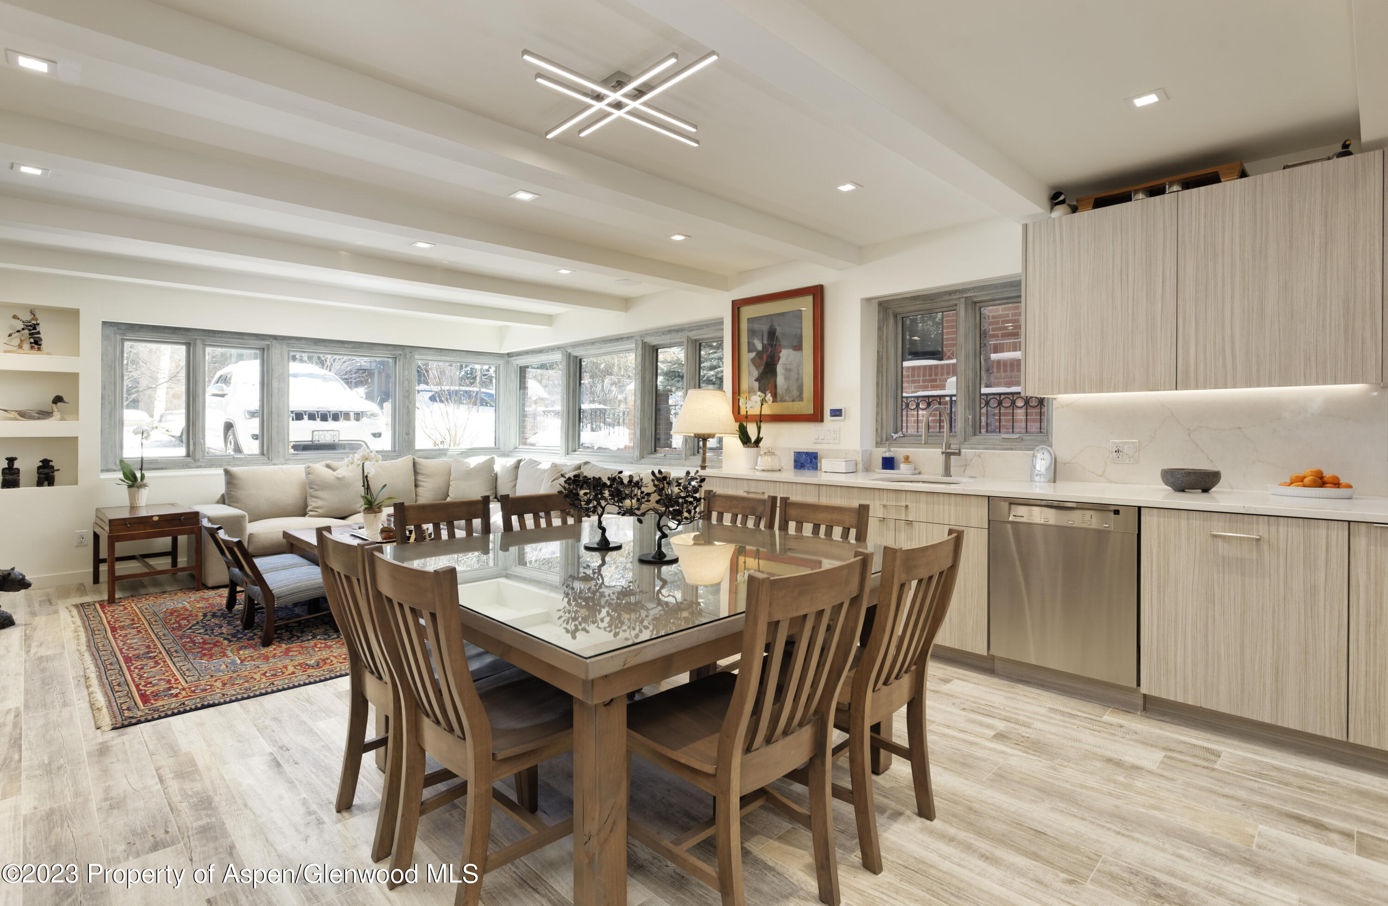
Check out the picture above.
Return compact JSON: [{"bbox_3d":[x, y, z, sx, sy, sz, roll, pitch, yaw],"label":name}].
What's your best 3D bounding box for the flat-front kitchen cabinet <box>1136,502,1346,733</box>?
[{"bbox_3d":[2.262,0.612,2.690,0.600,0.780,0.605,-2,3,-44],"label":"flat-front kitchen cabinet"}]

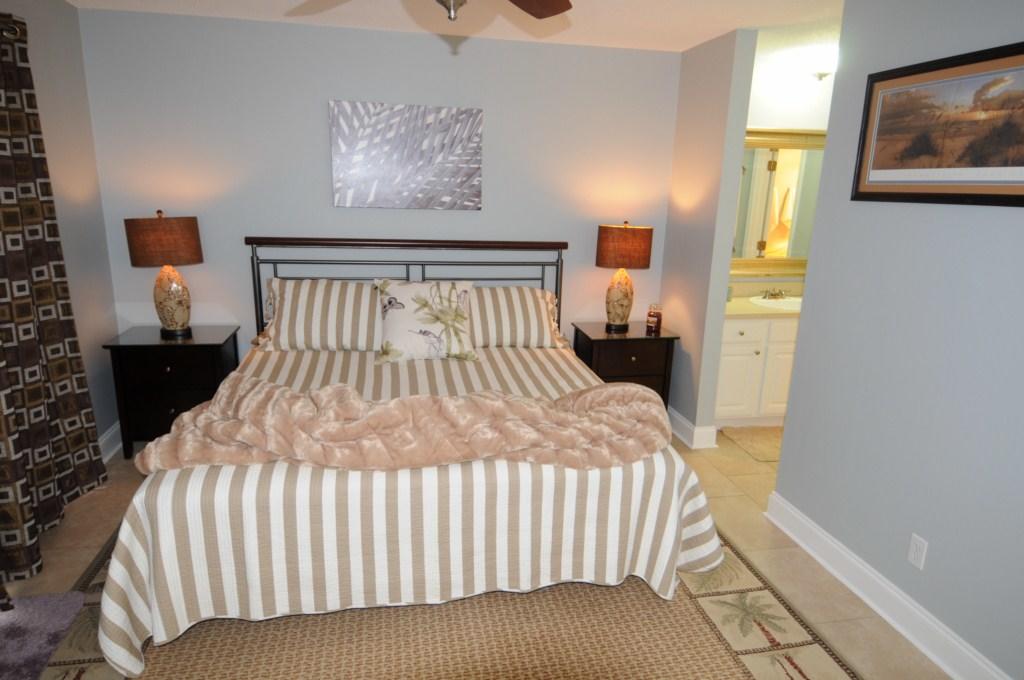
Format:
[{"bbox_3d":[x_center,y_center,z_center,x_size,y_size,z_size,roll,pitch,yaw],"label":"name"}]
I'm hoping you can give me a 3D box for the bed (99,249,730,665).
[{"bbox_3d":[-0.411,0.211,2.943,2.288,1.249,2.137,-1,13,-10],"label":"bed"}]

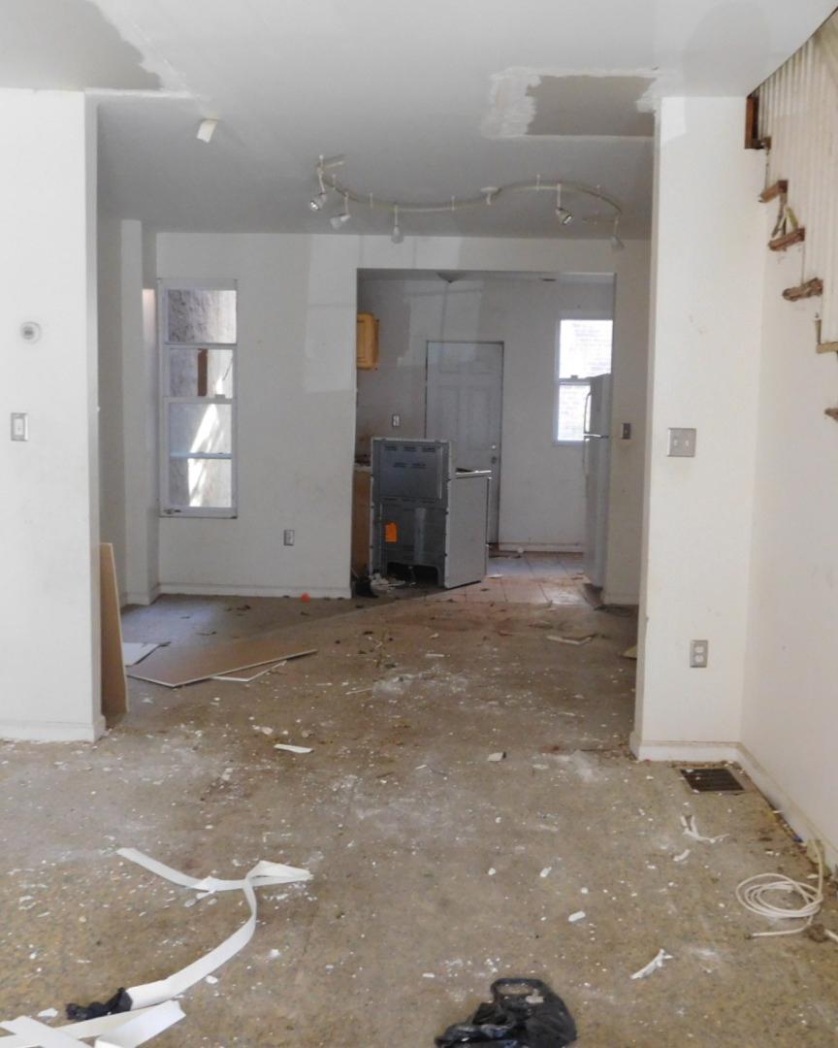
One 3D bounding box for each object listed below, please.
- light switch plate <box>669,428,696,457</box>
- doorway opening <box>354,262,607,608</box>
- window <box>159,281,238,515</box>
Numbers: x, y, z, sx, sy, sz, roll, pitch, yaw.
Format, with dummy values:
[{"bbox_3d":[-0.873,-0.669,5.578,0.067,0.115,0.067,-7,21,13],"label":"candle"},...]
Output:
[{"bbox_3d":[1.021,-0.316,3.907,0.113,0.114,0.014,1,6,2],"label":"light switch plate"},{"bbox_3d":[0.474,-0.638,7.590,1.905,2.451,0.140,1,6,2],"label":"doorway opening"},{"bbox_3d":[-1.654,-0.931,7.602,0.589,1.764,0.100,1,6,2],"label":"window"}]

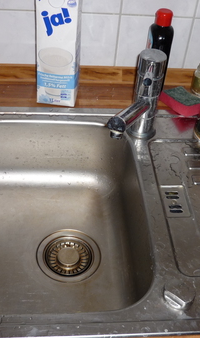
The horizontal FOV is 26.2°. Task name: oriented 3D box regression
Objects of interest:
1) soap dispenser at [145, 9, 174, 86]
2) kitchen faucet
[{"bbox_3d":[0.113,-0.228,0.859,0.049,0.183,0.056,2,42,-4],"label":"soap dispenser"},{"bbox_3d":[0.056,-0.090,0.705,0.060,0.173,0.196,20,44,16],"label":"kitchen faucet"}]

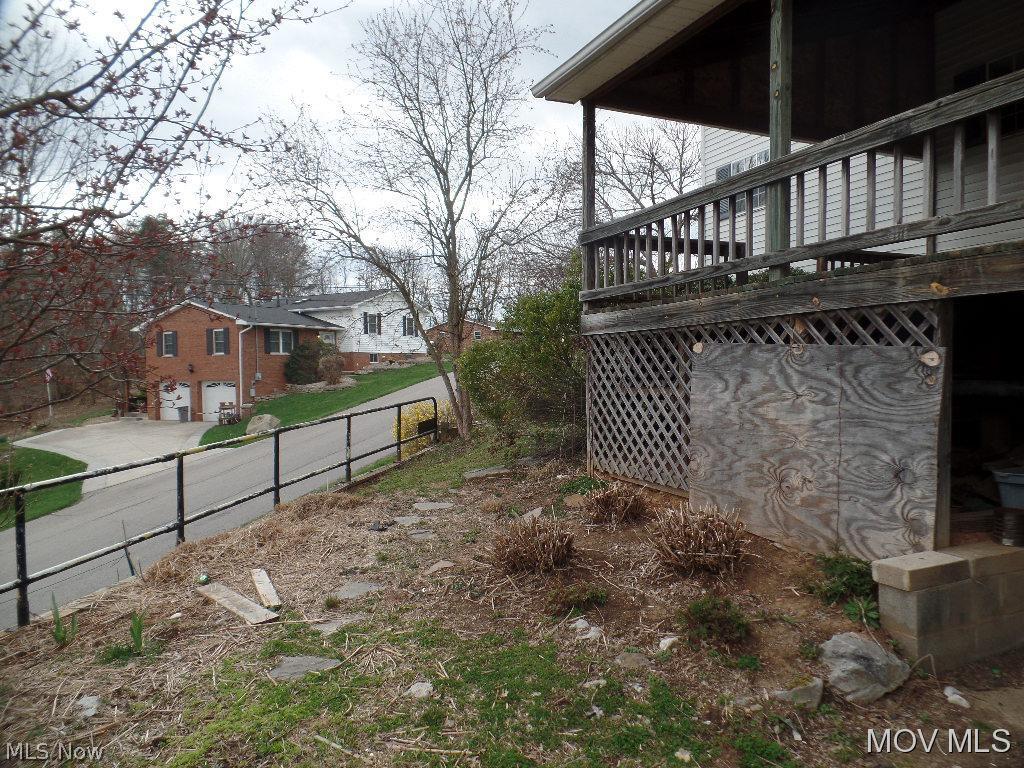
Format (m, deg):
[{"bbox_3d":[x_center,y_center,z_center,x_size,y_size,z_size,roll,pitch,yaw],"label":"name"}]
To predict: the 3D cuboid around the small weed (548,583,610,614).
[{"bbox_3d":[0.372,1.217,3.860,0.330,0.110,0.240,0,1,6],"label":"small weed"}]

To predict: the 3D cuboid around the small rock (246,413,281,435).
[{"bbox_3d":[-10.409,1.696,28.500,1.350,1.000,1.150,-1,1,-20],"label":"small rock"}]

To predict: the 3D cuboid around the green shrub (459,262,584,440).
[{"bbox_3d":[0.200,-0.408,9.400,1.900,2.450,1.800,-1,1,1],"label":"green shrub"}]

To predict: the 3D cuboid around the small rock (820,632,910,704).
[{"bbox_3d":[1.471,1.179,2.840,0.320,0.195,0.250,0,1,27],"label":"small rock"}]

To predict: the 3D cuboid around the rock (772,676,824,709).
[{"bbox_3d":[1.204,1.301,2.860,0.185,0.095,0.130,0,2,9],"label":"rock"}]

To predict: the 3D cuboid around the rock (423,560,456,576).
[{"bbox_3d":[-0.486,1.256,4.630,0.200,0.060,0.170,-1,1,-6],"label":"rock"}]

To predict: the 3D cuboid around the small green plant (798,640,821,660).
[{"bbox_3d":[1.355,1.214,3.100,0.093,0.060,0.080,0,2,24],"label":"small green plant"}]

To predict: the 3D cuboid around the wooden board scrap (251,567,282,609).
[{"bbox_3d":[-1.665,1.357,4.575,0.089,0.025,0.838,-1,2,-26],"label":"wooden board scrap"}]

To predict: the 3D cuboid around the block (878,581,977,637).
[{"bbox_3d":[1.946,1.013,3.185,0.390,0.200,0.195,-1,2,-21],"label":"block"}]

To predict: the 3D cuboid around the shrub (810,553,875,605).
[{"bbox_3d":[1.788,1.057,3.680,0.310,0.190,0.270,0,1,26],"label":"shrub"}]

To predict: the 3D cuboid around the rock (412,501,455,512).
[{"bbox_3d":[-0.744,1.161,6.450,0.380,0.050,0.320,0,2,-7],"label":"rock"}]

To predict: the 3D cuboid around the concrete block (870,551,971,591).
[{"bbox_3d":[1.915,0.873,3.191,0.390,0.092,0.190,-1,2,-21],"label":"concrete block"}]

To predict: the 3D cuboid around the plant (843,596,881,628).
[{"bbox_3d":[1.680,1.098,3.270,0.170,0.115,0.155,1,2,27],"label":"plant"}]

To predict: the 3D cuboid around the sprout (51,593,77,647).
[{"bbox_3d":[-2.584,1.357,3.920,0.125,0.290,0.120,-1,1,-33],"label":"sprout"}]

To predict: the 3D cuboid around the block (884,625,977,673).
[{"bbox_3d":[1.932,1.210,3.164,0.395,0.185,0.194,-1,1,-25],"label":"block"}]

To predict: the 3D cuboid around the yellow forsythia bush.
[{"bbox_3d":[-1.466,0.746,11.400,1.000,0.930,0.950,0,2,-7],"label":"yellow forsythia bush"}]

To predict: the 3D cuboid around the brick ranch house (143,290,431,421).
[{"bbox_3d":[-13.635,-2.094,43.011,10.800,7.700,14.200,0,1,31],"label":"brick ranch house"}]

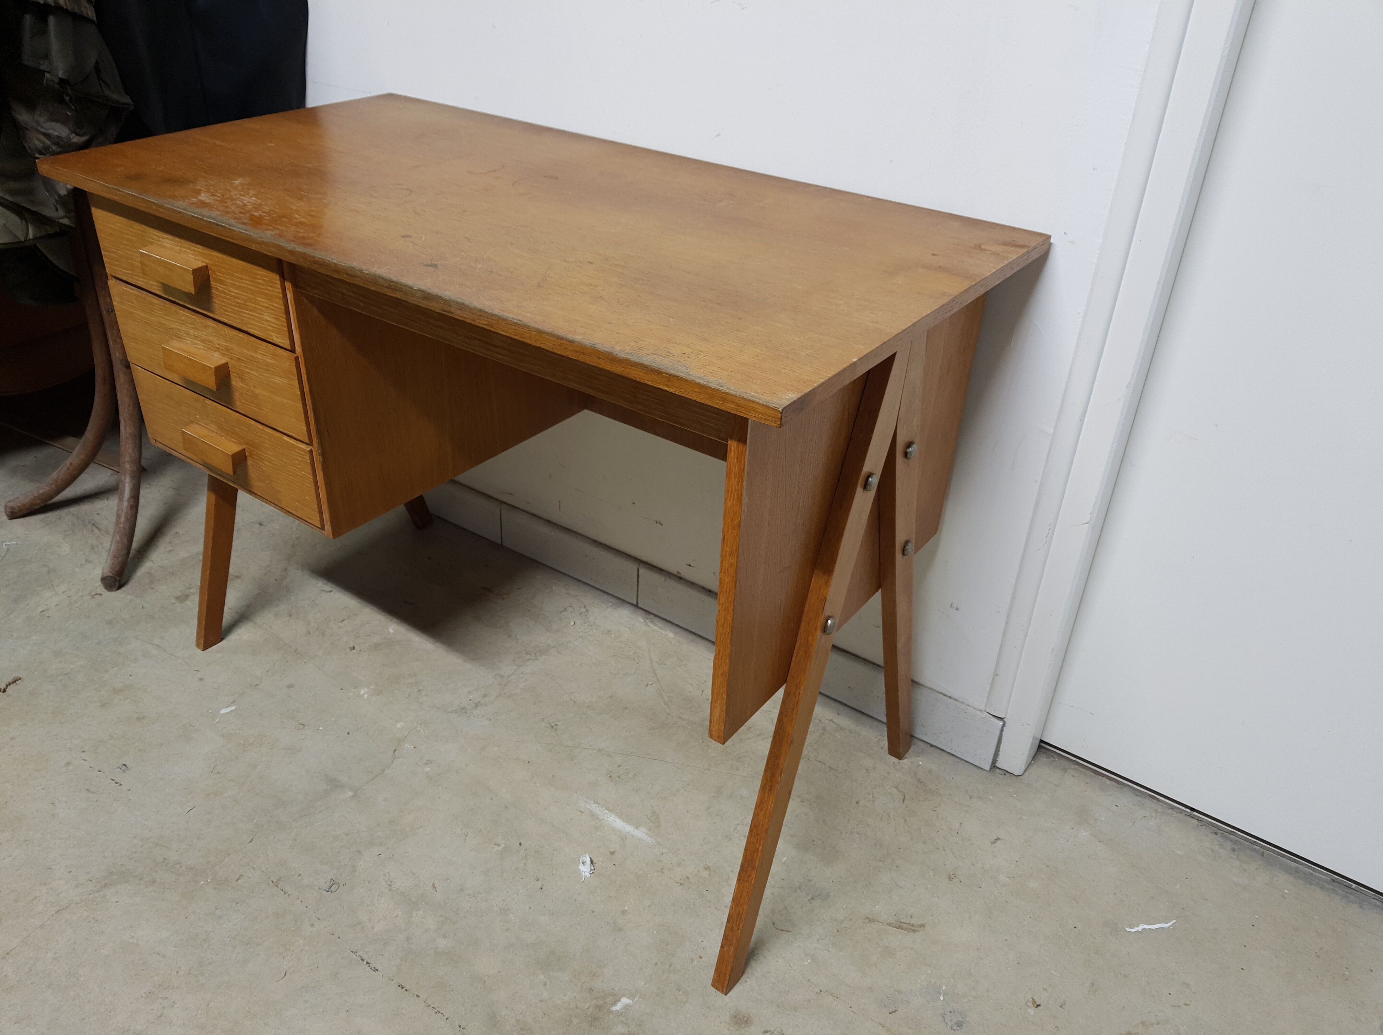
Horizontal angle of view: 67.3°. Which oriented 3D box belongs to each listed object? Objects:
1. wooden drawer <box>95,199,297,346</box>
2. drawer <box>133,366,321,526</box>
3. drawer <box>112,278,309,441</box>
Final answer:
[{"bbox_3d":[-0.455,-0.363,1.294,0.364,0.109,0.421,22,38,29],"label":"wooden drawer"},{"bbox_3d":[-0.467,-0.171,1.420,0.364,0.114,0.421,22,38,29],"label":"drawer"},{"bbox_3d":[-0.460,-0.268,1.355,0.365,0.110,0.421,22,38,29],"label":"drawer"}]

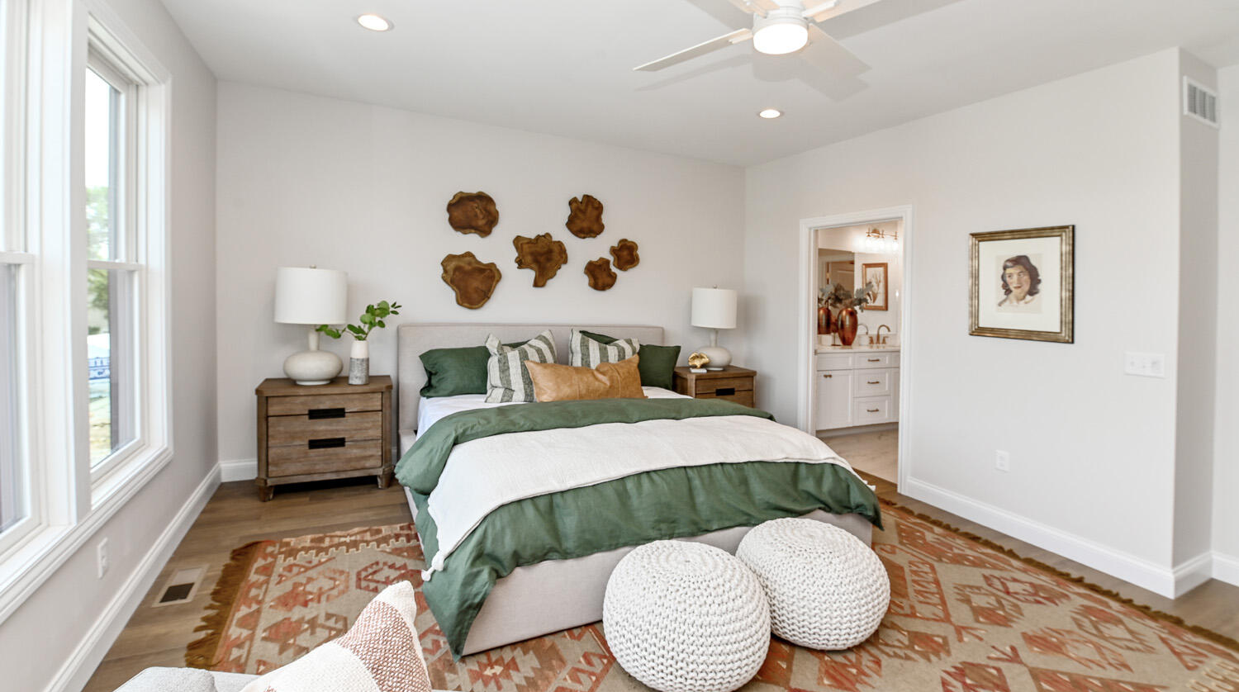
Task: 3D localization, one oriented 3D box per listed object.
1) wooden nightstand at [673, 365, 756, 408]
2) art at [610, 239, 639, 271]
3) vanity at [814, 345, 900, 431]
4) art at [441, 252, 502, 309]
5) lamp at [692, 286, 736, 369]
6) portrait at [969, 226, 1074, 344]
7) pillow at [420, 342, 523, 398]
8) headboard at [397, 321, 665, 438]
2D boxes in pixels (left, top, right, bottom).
[{"bbox_3d":[0.826,0.555,4.733,0.745,0.676,0.441,-1,3,-25],"label":"wooden nightstand"},{"bbox_3d":[0.043,-0.800,4.537,0.291,0.281,0.048,-1,5,-25],"label":"art"},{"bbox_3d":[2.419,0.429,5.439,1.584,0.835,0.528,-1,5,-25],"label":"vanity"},{"bbox_3d":[-1.172,-0.520,4.082,0.470,0.451,0.050,0,3,-24],"label":"art"},{"bbox_3d":[0.872,-0.165,4.743,0.412,0.755,0.412,1,2,0],"label":"lamp"},{"bbox_3d":[2.372,-0.358,3.058,0.035,0.647,0.519,-1,3,-29],"label":"portrait"},{"bbox_3d":[-1.063,0.173,3.763,0.768,0.442,0.173,-1,-20,-25],"label":"pillow"},{"bbox_3d":[-0.620,0.350,4.194,2.150,1.037,0.115,-1,5,-25],"label":"headboard"}]

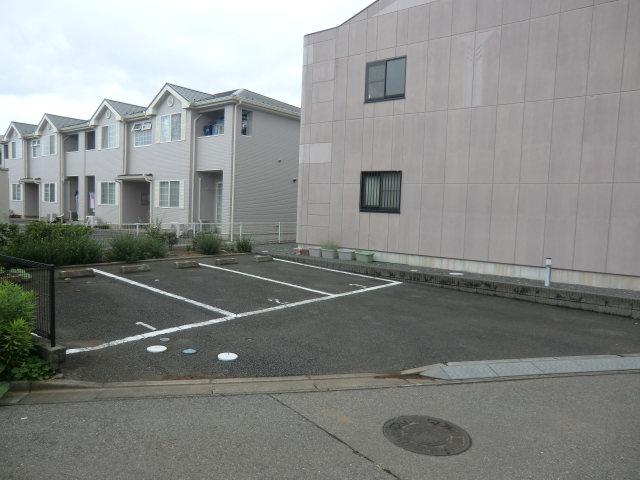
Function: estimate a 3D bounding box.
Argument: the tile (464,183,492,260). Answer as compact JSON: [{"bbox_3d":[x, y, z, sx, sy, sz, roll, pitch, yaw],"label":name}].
[{"bbox_3d":[3.921,-0.466,10.955,0.607,1.830,0.050,5,6,36],"label":"tile"}]

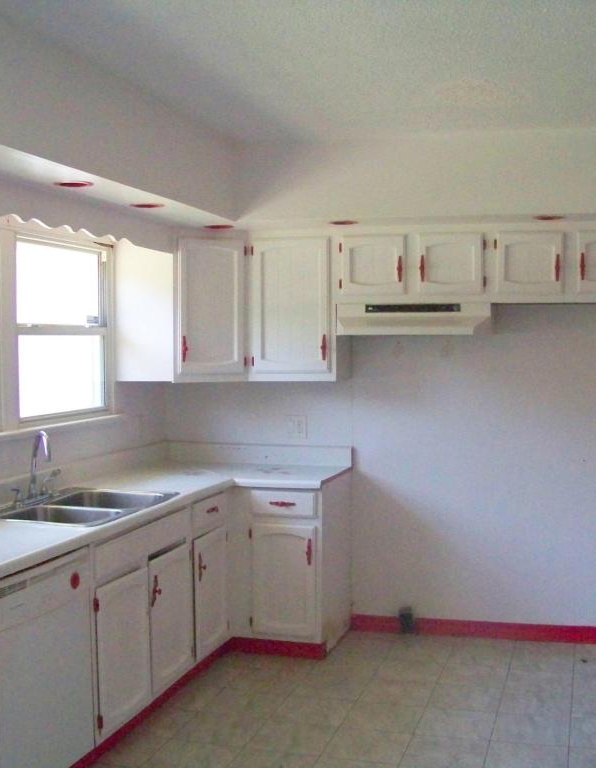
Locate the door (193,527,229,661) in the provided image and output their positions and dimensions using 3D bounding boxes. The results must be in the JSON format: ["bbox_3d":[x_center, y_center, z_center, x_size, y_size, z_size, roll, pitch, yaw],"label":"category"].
[{"bbox_3d":[-0.405,0.954,4.475,0.025,0.552,0.407,0,2,17],"label":"door"}]

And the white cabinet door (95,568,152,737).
[{"bbox_3d":[-0.652,0.982,3.630,0.025,0.544,0.436,0,2,17],"label":"white cabinet door"}]

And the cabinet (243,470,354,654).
[{"bbox_3d":[-0.014,0.914,5.117,0.470,0.860,0.570,1,3,17],"label":"cabinet"}]

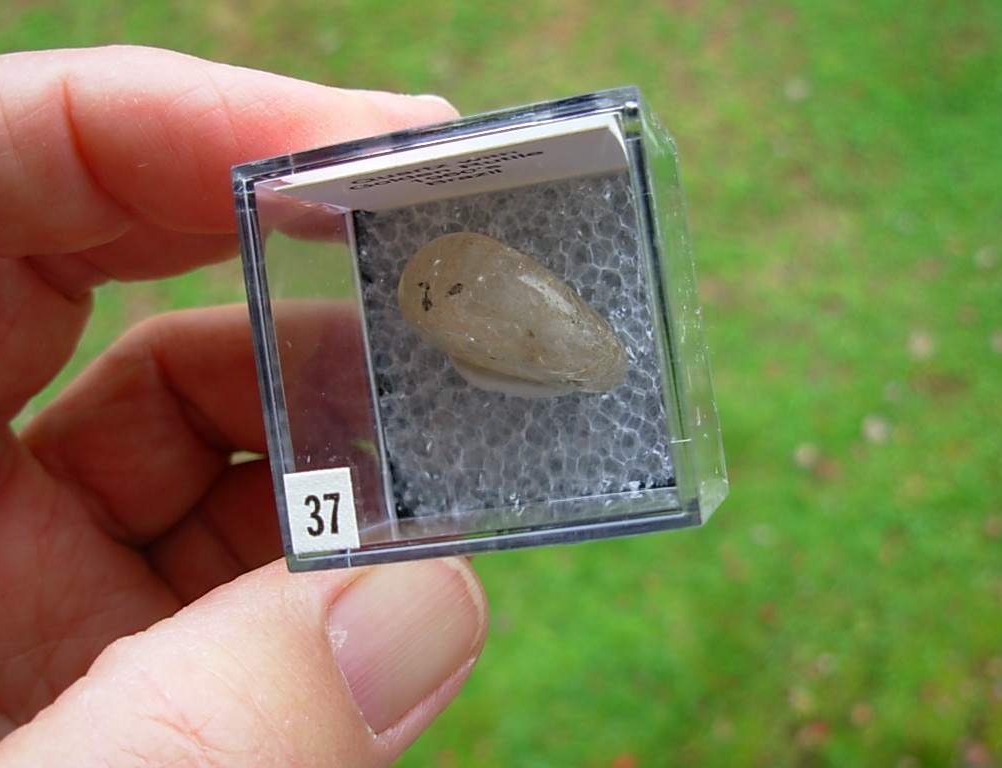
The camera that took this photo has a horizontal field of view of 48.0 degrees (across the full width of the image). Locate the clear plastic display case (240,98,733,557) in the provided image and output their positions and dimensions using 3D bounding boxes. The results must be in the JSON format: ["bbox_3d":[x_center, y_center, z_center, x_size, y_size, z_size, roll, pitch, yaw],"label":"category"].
[{"bbox_3d":[0.000,-0.004,0.104,0.035,0.025,0.035,-8,89,16],"label":"clear plastic display case"}]

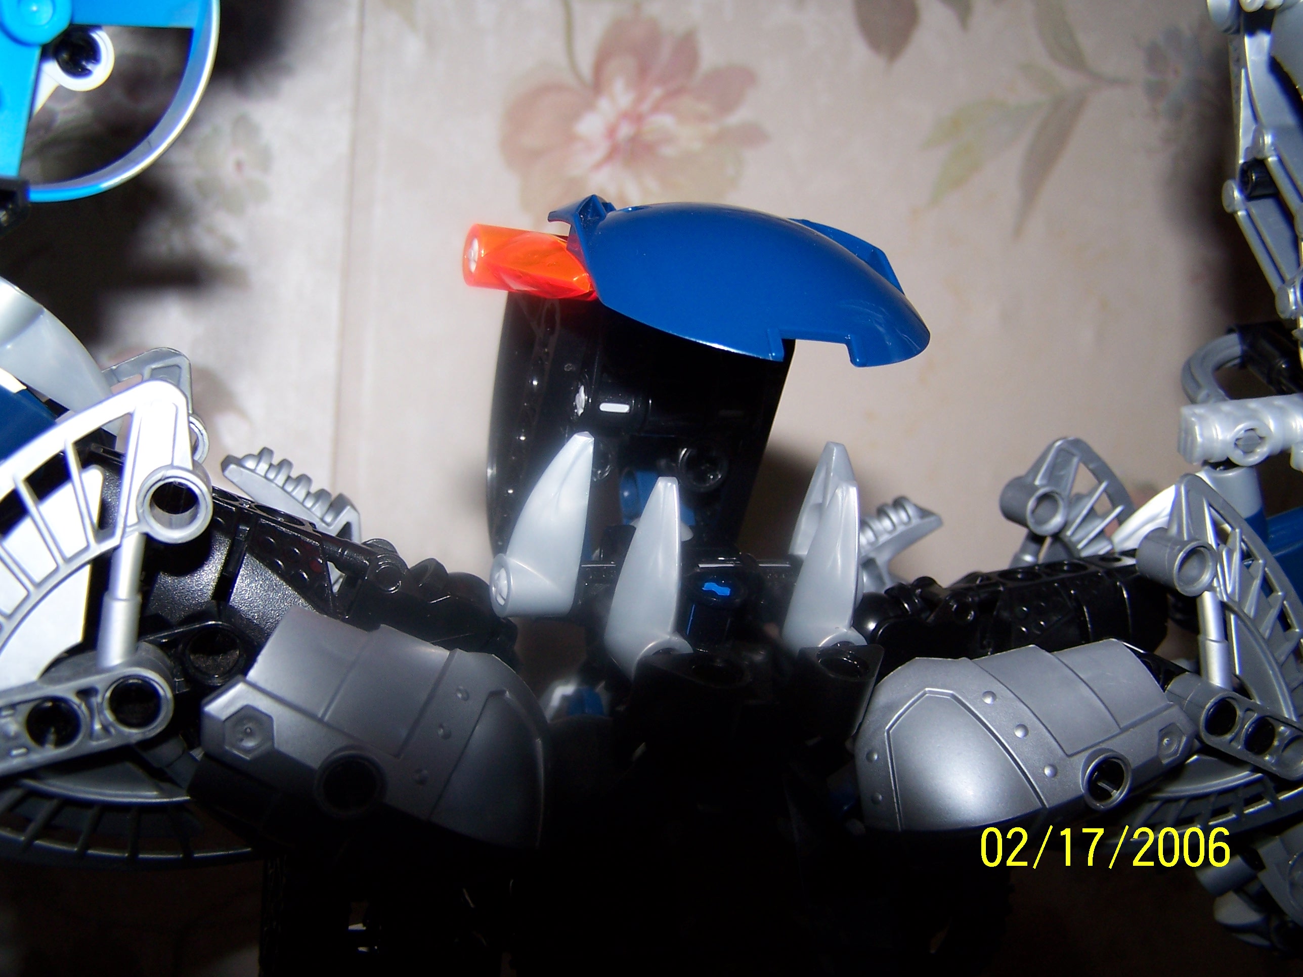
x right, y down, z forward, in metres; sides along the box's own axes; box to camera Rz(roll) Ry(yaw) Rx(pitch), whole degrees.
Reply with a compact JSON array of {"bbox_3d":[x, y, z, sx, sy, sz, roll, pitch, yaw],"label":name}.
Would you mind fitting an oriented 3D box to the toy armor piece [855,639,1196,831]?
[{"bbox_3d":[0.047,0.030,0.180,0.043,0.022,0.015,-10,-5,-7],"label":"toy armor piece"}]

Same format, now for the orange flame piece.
[{"bbox_3d":[-0.015,-0.026,0.168,0.008,0.008,0.022,5,13,-27],"label":"orange flame piece"}]

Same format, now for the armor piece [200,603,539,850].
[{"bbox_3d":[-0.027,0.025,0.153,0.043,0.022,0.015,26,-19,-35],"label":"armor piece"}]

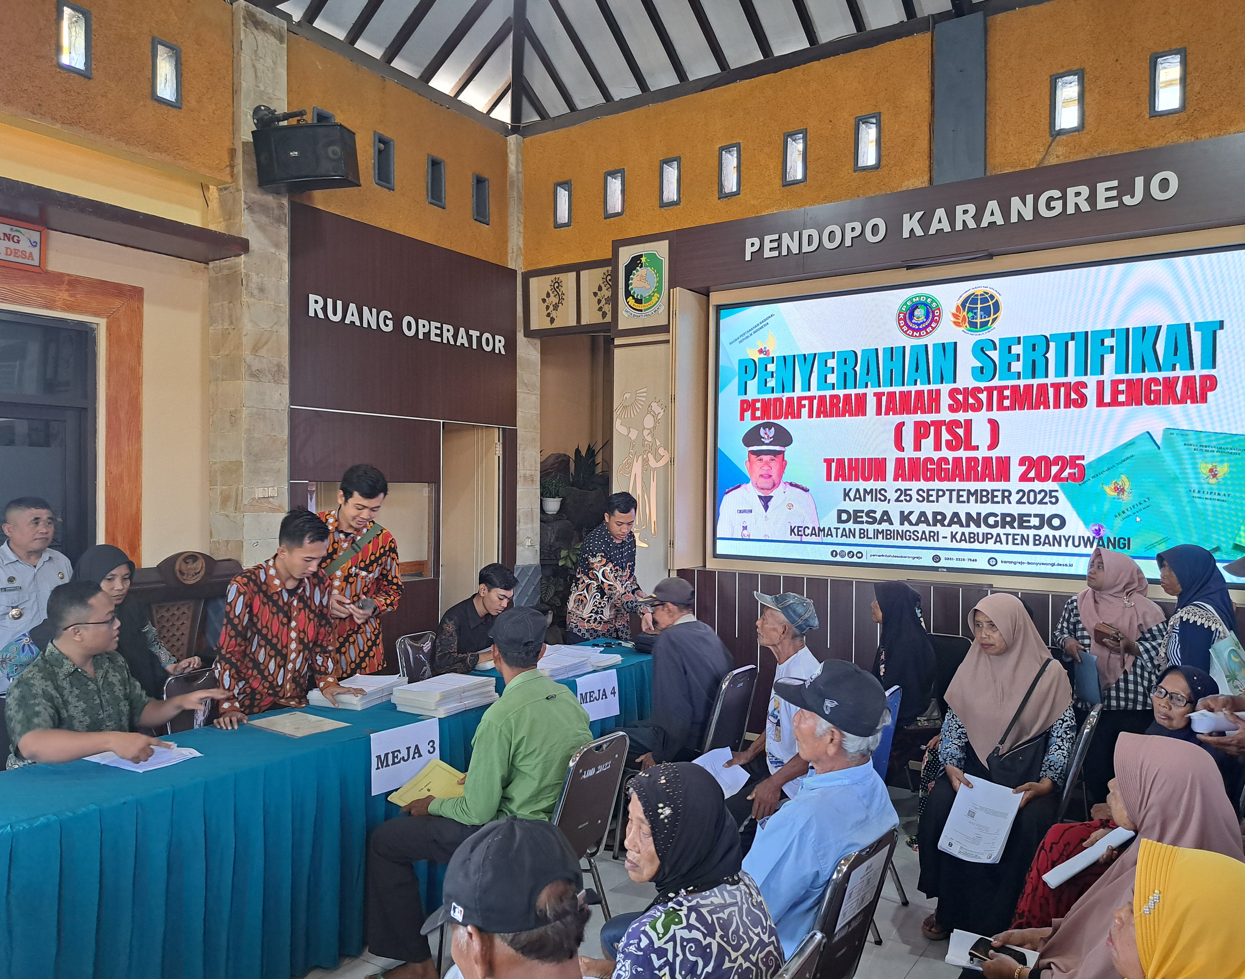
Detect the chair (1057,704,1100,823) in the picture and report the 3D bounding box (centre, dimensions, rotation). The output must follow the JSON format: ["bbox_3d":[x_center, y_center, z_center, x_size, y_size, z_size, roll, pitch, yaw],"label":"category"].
[{"bbox_3d":[1.580,1.248,3.500,0.480,0.820,0.440,1,1,33],"label":"chair"}]

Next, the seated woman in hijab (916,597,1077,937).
[{"bbox_3d":[1.460,1.028,3.570,0.740,1.240,0.540,0,1,-43],"label":"seated woman in hijab"}]

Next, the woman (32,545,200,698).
[{"bbox_3d":[-2.208,0.941,3.900,0.600,1.390,0.680,1,1,37],"label":"woman"}]

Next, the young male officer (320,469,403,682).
[{"bbox_3d":[-1.203,0.763,4.180,0.490,1.740,0.360,0,1,-29],"label":"young male officer"}]

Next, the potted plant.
[{"bbox_3d":[-0.563,0.049,7.300,0.210,0.305,0.210,0,0,0],"label":"potted plant"}]

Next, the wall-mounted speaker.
[{"bbox_3d":[-1.528,-1.602,4.400,0.432,0.249,0.205,-3,8,5],"label":"wall-mounted speaker"}]

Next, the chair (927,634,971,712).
[{"bbox_3d":[1.546,1.216,4.629,0.420,0.850,0.550,1,0,34],"label":"chair"}]

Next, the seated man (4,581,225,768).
[{"bbox_3d":[-1.728,0.983,3.129,0.800,1.290,0.620,1,0,23],"label":"seated man"}]

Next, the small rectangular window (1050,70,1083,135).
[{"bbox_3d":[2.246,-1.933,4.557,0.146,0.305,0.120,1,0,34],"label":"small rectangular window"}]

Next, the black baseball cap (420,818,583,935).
[{"bbox_3d":[-0.192,0.567,1.360,0.265,0.155,0.175,-6,-3,33],"label":"black baseball cap"}]

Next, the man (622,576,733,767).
[{"bbox_3d":[0.167,1.015,4.067,0.740,1.240,0.500,1,0,34],"label":"man"}]

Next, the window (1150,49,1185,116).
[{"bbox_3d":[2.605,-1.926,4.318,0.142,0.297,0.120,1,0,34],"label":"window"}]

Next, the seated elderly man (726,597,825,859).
[{"bbox_3d":[0.630,1.017,3.654,0.720,1.210,0.470,1,0,26],"label":"seated elderly man"}]

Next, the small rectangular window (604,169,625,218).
[{"bbox_3d":[-0.044,-2.130,6.554,0.157,0.343,0.100,1,1,33],"label":"small rectangular window"}]

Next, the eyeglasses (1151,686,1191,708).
[{"bbox_3d":[1.665,0.617,2.690,0.130,0.042,0.138,-1,5,-18],"label":"eyeglasses"}]

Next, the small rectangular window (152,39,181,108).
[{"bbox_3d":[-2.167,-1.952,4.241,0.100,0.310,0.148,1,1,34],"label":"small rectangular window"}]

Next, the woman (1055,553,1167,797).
[{"bbox_3d":[2.032,0.960,3.800,0.460,1.380,0.330,1,1,38],"label":"woman"}]

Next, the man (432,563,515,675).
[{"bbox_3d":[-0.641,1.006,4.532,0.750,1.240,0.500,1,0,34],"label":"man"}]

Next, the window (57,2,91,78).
[{"bbox_3d":[-2.608,-2.127,4.293,0.100,0.330,0.155,1,1,33],"label":"window"}]

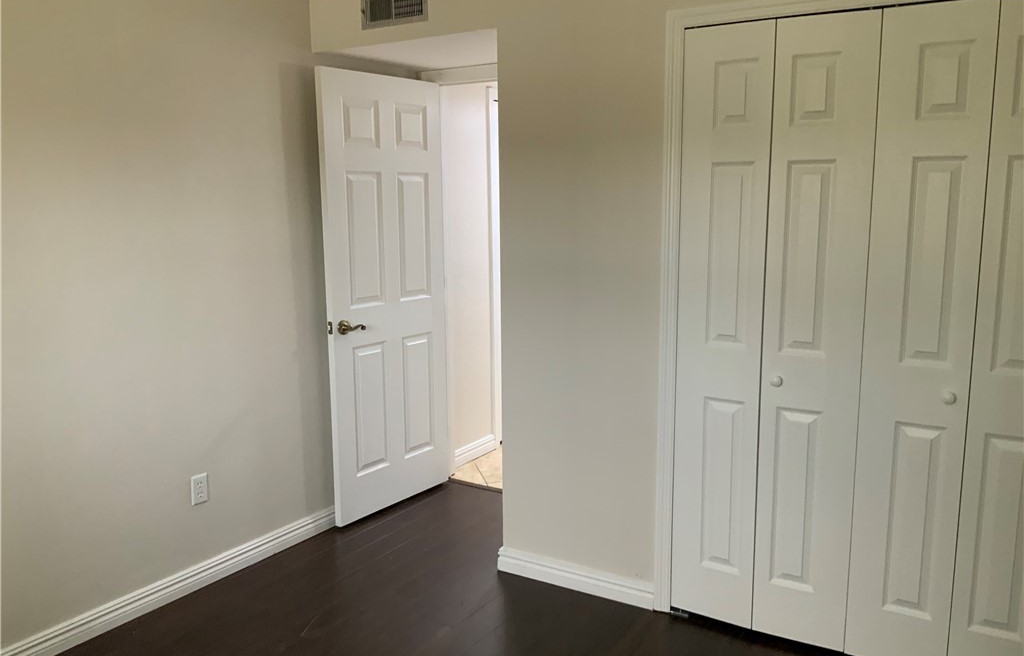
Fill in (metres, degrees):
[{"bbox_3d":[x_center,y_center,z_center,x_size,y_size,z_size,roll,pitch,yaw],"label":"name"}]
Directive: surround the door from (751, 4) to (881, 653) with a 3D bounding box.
[{"bbox_3d":[0.959,0.054,2.730,0.301,2.006,0.040,6,11,33],"label":"door"}]

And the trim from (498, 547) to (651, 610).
[{"bbox_3d":[0.233,0.965,3.314,0.674,0.100,0.018,6,11,33],"label":"trim"}]

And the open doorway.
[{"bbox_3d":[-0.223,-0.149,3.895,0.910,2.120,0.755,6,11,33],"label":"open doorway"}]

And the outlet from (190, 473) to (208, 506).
[{"bbox_3d":[-1.221,0.634,3.364,0.010,0.114,0.072,6,11,33],"label":"outlet"}]

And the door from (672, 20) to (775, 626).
[{"bbox_3d":[0.706,0.030,2.892,0.293,2.006,0.040,6,11,33],"label":"door"}]

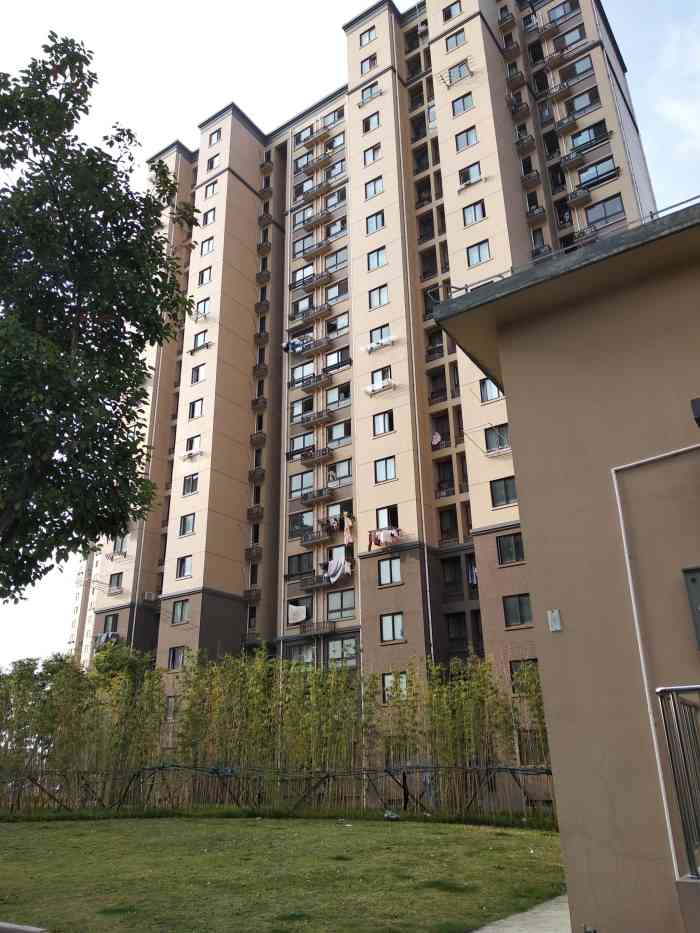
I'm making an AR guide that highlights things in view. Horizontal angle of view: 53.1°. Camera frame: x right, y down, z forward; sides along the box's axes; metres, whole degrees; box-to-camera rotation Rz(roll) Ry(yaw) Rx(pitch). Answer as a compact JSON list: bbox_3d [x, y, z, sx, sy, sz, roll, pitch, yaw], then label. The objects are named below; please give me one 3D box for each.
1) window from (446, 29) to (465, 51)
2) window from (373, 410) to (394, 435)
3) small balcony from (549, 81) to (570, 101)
[{"bbox_3d":[7.078,-28.277,46.653,1.273,1.320,0.120,-14,-26,30],"label":"window"},{"bbox_3d":[1.948,-2.476,40.184,1.299,1.369,0.145,-15,-26,30],"label":"window"},{"bbox_3d":[13.966,-24.695,46.456,1.239,0.678,0.679,-15,-26,30],"label":"small balcony"}]

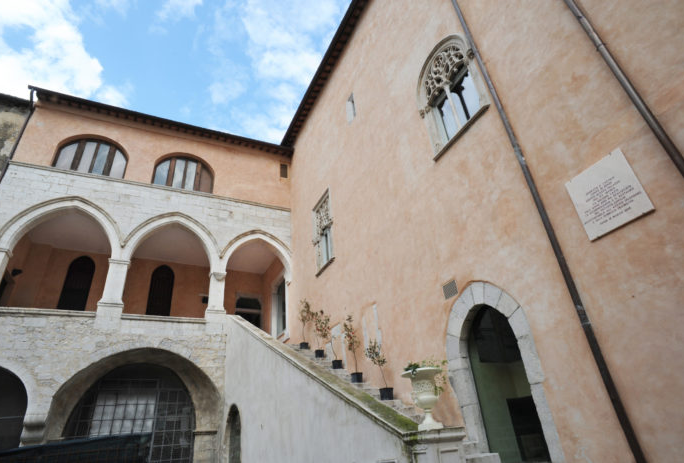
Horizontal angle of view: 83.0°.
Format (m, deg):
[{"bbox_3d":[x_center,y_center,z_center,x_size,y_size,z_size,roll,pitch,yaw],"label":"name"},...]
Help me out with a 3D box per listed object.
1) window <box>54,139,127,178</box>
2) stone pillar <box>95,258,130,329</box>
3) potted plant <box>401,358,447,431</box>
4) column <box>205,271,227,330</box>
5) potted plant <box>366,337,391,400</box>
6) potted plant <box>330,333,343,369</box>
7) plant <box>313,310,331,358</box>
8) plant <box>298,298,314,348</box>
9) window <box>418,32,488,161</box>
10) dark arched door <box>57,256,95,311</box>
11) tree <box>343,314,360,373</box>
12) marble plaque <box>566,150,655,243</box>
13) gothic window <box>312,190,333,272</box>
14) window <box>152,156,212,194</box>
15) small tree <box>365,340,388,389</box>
[{"bbox_3d":[-8.835,-2.647,13.782,2.124,1.575,0.180,9,-32,-24],"label":"window"},{"bbox_3d":[-7.148,1.999,12.083,0.684,2.259,0.585,9,-32,-24],"label":"stone pillar"},{"bbox_3d":[0.868,1.673,3.964,0.450,0.630,0.450,9,-32,-24],"label":"potted plant"},{"bbox_3d":[-4.284,2.342,13.209,0.621,1.771,0.598,9,-33,-24],"label":"column"},{"bbox_3d":[0.765,2.805,7.875,0.408,1.206,0.426,-4,-30,-2],"label":"potted plant"},{"bbox_3d":[-0.129,3.070,9.908,0.216,0.897,0.226,9,-33,-24],"label":"potted plant"},{"bbox_3d":[-0.568,2.933,11.109,0.436,1.370,0.456,-4,-30,-2],"label":"plant"},{"bbox_3d":[-1.135,2.826,12.124,0.495,1.575,0.513,-4,-29,-2],"label":"plant"},{"bbox_3d":[2.001,-2.681,7.487,0.248,2.205,1.485,9,-32,-24],"label":"window"},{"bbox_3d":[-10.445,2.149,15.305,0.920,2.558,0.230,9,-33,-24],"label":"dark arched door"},{"bbox_3d":[0.252,2.647,9.160,0.301,1.350,0.315,9,-33,-24],"label":"tree"},{"bbox_3d":[3.032,-0.416,4.460,0.029,0.824,0.711,9,-32,-24],"label":"marble plaque"},{"bbox_3d":[-0.635,0.014,12.527,0.225,2.520,1.463,9,-32,-24],"label":"gothic window"},{"bbox_3d":[-6.066,-2.240,15.006,2.139,1.656,0.230,9,-33,-24],"label":"window"},{"bbox_3d":[0.719,2.710,7.935,0.343,0.974,0.359,9,-33,-24],"label":"small tree"}]

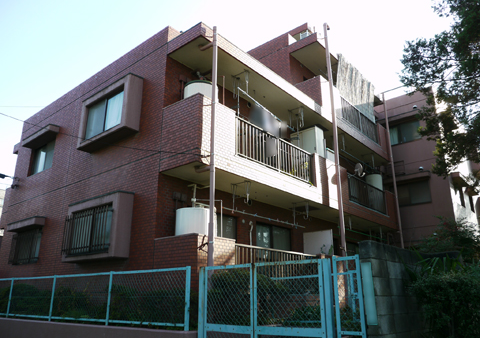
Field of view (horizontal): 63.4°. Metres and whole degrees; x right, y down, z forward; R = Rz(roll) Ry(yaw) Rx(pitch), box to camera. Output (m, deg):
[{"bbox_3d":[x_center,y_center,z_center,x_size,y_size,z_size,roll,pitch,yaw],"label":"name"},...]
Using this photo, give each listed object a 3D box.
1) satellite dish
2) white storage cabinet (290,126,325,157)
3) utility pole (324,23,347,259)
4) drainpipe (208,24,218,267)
[{"bbox_3d":[4.081,0.051,13.150,0.310,0.470,0.440,5,-19,-14],"label":"satellite dish"},{"bbox_3d":[2.151,-0.245,12.209,0.910,1.980,0.490,-15,-23,38],"label":"white storage cabinet"},{"bbox_3d":[2.900,-0.631,11.747,0.115,8.925,0.115,-15,-23,38],"label":"utility pole"},{"bbox_3d":[-0.523,-0.354,7.480,0.097,5.753,0.097,-15,-23,38],"label":"drainpipe"}]

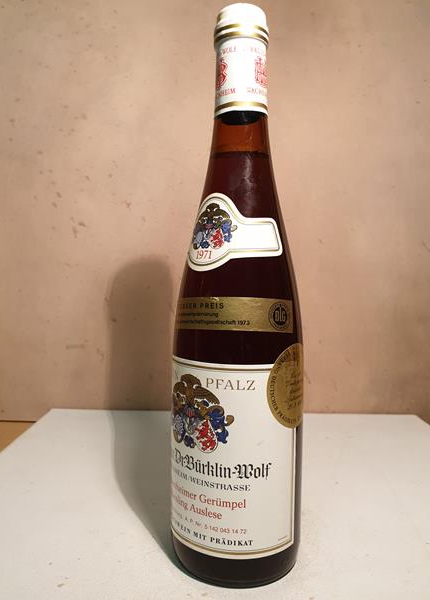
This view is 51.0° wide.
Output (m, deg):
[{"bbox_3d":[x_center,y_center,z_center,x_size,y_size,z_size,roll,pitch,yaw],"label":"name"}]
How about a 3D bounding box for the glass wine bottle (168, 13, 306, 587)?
[{"bbox_3d":[0.014,-0.006,0.268,0.078,0.317,0.078,1,2,0],"label":"glass wine bottle"}]

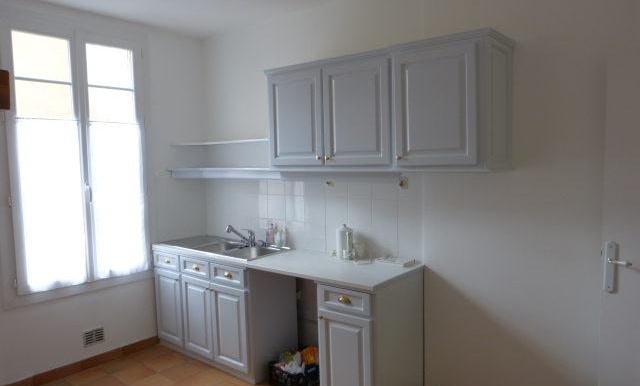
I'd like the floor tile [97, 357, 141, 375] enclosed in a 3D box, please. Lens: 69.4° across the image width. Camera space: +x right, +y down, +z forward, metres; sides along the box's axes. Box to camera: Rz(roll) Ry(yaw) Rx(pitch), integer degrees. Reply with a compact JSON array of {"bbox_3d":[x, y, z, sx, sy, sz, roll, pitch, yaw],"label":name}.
[{"bbox_3d":[-1.554,1.347,3.585,0.235,0.012,0.244,2,5,40],"label":"floor tile"}]

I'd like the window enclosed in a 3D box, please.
[{"bbox_3d":[-1.775,-0.256,3.486,0.070,1.862,0.995,2,5,39],"label":"window"}]

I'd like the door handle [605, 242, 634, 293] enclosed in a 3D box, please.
[{"bbox_3d":[1.420,0.365,2.193,0.122,0.250,0.065,2,5,39],"label":"door handle"}]

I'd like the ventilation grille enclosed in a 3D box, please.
[{"bbox_3d":[-1.737,1.114,3.567,0.015,0.125,0.162,2,5,39],"label":"ventilation grille"}]

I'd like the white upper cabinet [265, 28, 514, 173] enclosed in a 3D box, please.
[{"bbox_3d":[0.350,-0.489,2.910,1.563,0.698,0.400,2,5,39],"label":"white upper cabinet"}]

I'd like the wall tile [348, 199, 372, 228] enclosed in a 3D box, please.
[{"bbox_3d":[0.285,0.145,3.292,0.206,0.206,0.010,2,5,39],"label":"wall tile"}]

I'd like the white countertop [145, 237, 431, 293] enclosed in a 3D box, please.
[{"bbox_3d":[-0.384,0.477,3.479,2.246,0.036,0.600,2,5,39],"label":"white countertop"}]

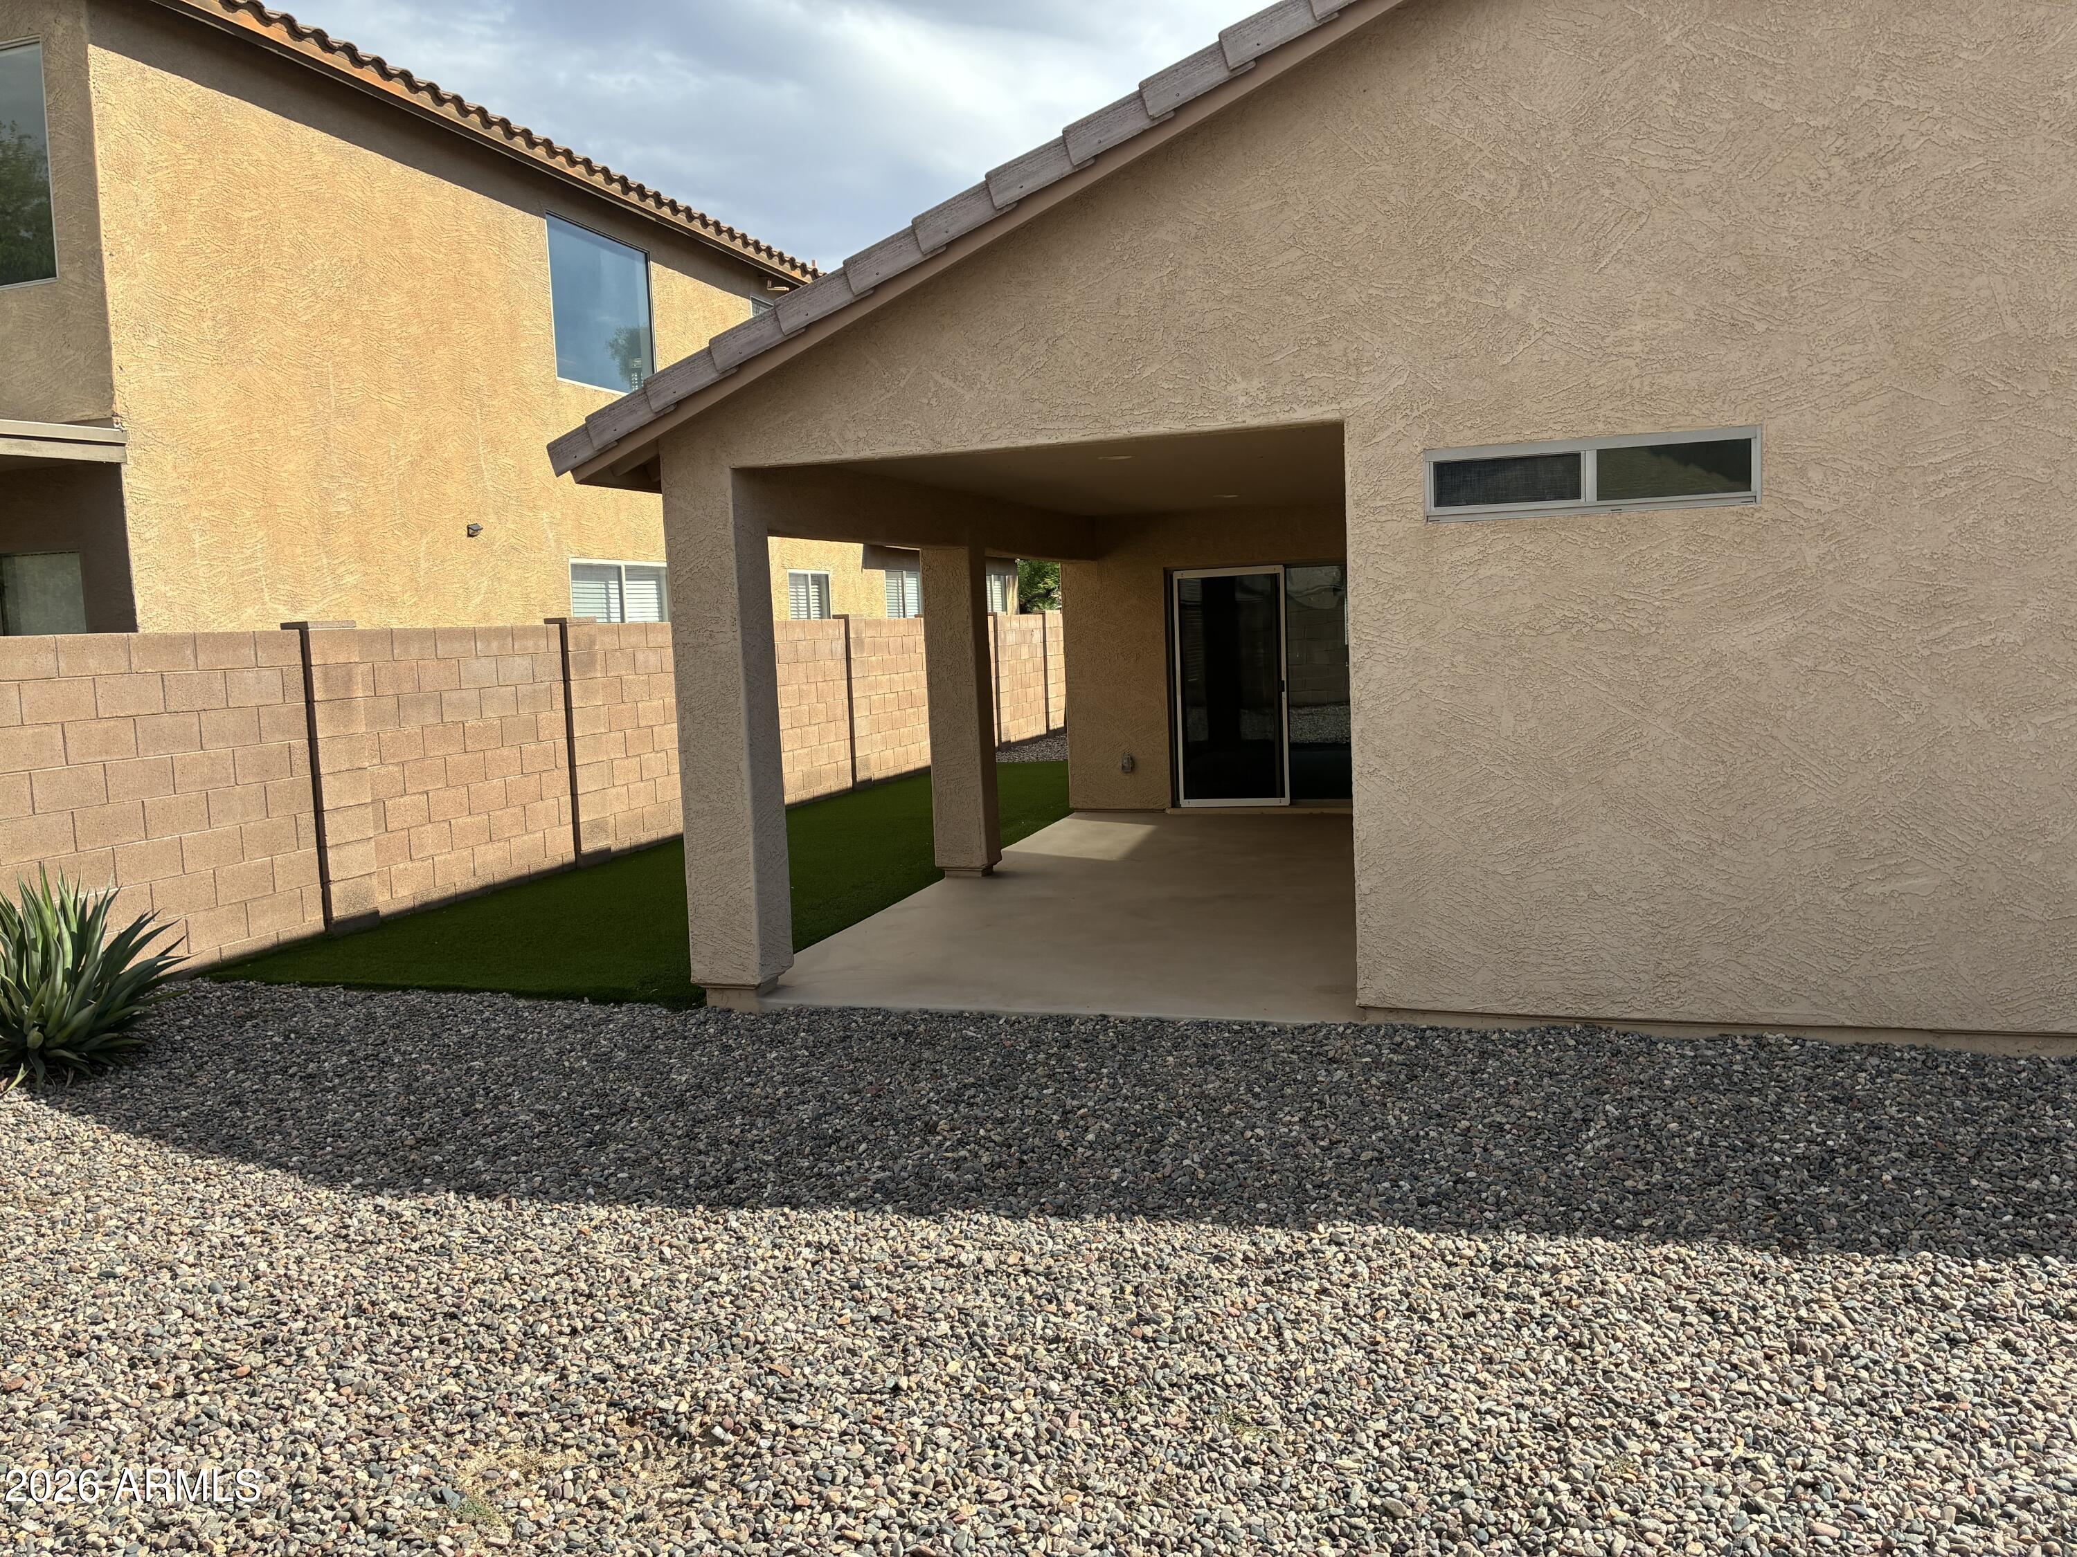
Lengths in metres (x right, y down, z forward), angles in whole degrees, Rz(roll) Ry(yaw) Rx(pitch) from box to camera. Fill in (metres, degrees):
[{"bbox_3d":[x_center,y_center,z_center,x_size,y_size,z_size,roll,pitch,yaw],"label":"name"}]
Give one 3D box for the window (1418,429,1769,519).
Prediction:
[{"bbox_3d":[2.078,-1.139,5.889,1.195,0.282,0.075,0,6,17],"label":"window"}]

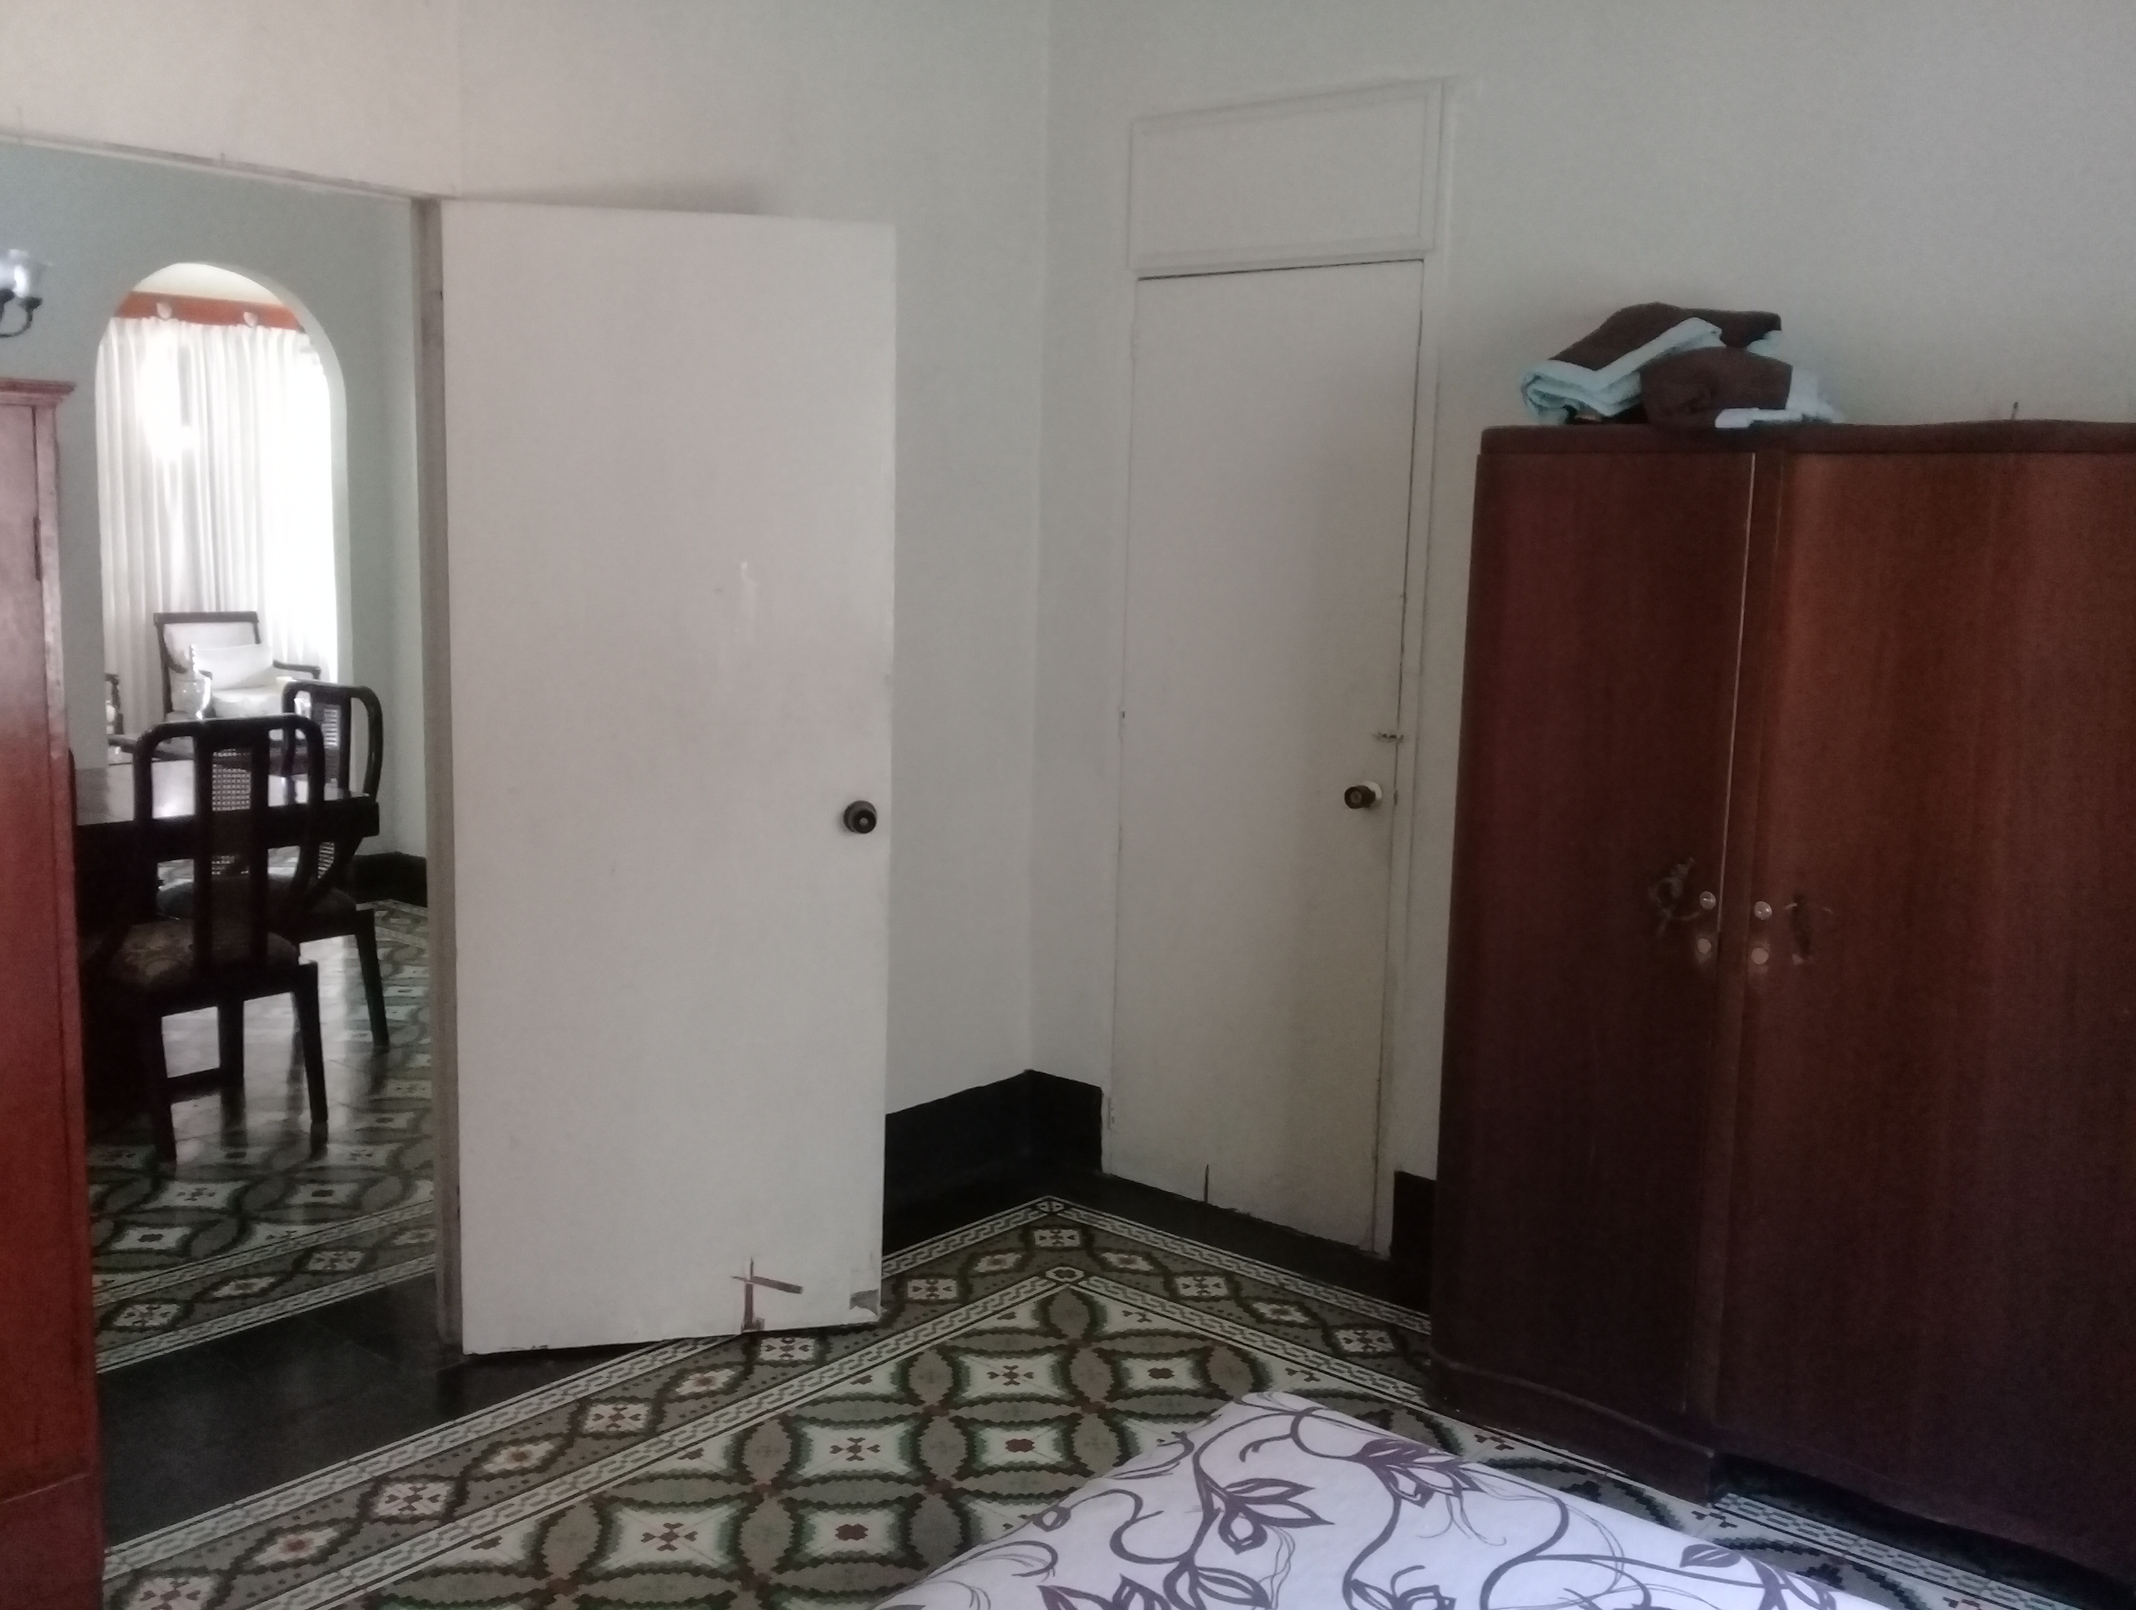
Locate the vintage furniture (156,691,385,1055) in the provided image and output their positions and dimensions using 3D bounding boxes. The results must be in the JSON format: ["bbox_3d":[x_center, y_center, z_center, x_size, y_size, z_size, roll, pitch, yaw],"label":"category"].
[{"bbox_3d":[-2.357,0.205,5.671,0.500,1.060,0.520,8,10,39],"label":"vintage furniture"}]

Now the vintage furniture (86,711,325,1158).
[{"bbox_3d":[-2.256,0.301,4.956,0.520,1.060,0.500,8,10,39],"label":"vintage furniture"}]

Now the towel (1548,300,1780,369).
[{"bbox_3d":[1.013,-0.776,3.234,0.310,0.095,0.280,8,10,39],"label":"towel"}]

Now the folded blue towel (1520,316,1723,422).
[{"bbox_3d":[0.952,-0.723,3.278,0.280,0.150,0.280,8,10,39],"label":"folded blue towel"}]

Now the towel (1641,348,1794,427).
[{"bbox_3d":[1.053,-0.677,3.140,0.230,0.120,0.230,8,10,39],"label":"towel"}]

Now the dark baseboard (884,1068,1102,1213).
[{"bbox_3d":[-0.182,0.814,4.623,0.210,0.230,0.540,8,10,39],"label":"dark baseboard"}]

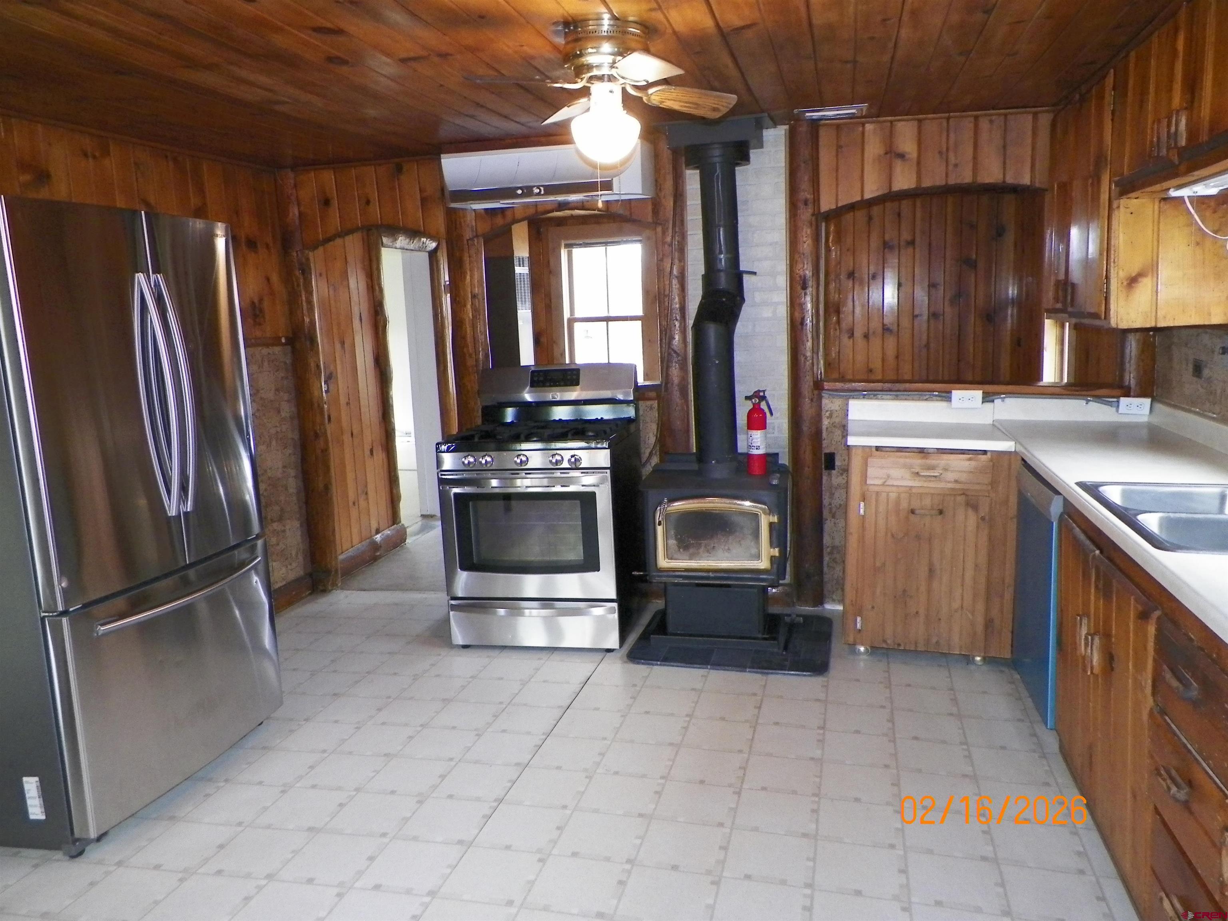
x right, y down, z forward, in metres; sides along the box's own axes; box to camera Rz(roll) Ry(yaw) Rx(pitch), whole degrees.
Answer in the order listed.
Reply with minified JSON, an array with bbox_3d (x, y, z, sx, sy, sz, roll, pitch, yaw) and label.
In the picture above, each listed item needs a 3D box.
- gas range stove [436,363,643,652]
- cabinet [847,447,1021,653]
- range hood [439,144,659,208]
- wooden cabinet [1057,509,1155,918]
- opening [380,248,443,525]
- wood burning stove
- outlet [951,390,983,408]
[{"bbox_3d":[-0.316,0.195,4.087,0.753,1.190,0.684,0,9,9],"label":"gas range stove"},{"bbox_3d":[1.333,0.328,3.825,0.639,0.833,0.595,1,9,15],"label":"cabinet"},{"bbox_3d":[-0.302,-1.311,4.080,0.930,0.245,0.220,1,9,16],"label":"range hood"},{"bbox_3d":[1.623,0.608,2.406,0.575,0.763,0.962,1,9,15],"label":"wooden cabinet"},{"bbox_3d":[-1.354,-0.434,5.977,0.139,1.933,0.684,1,9,15],"label":"opening"},{"bbox_3d":[0.441,-0.334,3.848,0.595,2.201,0.615,1,9,15],"label":"wood burning stove"},{"bbox_3d":[1.579,-0.272,3.968,0.127,0.074,0.040,1,9,15],"label":"outlet"}]

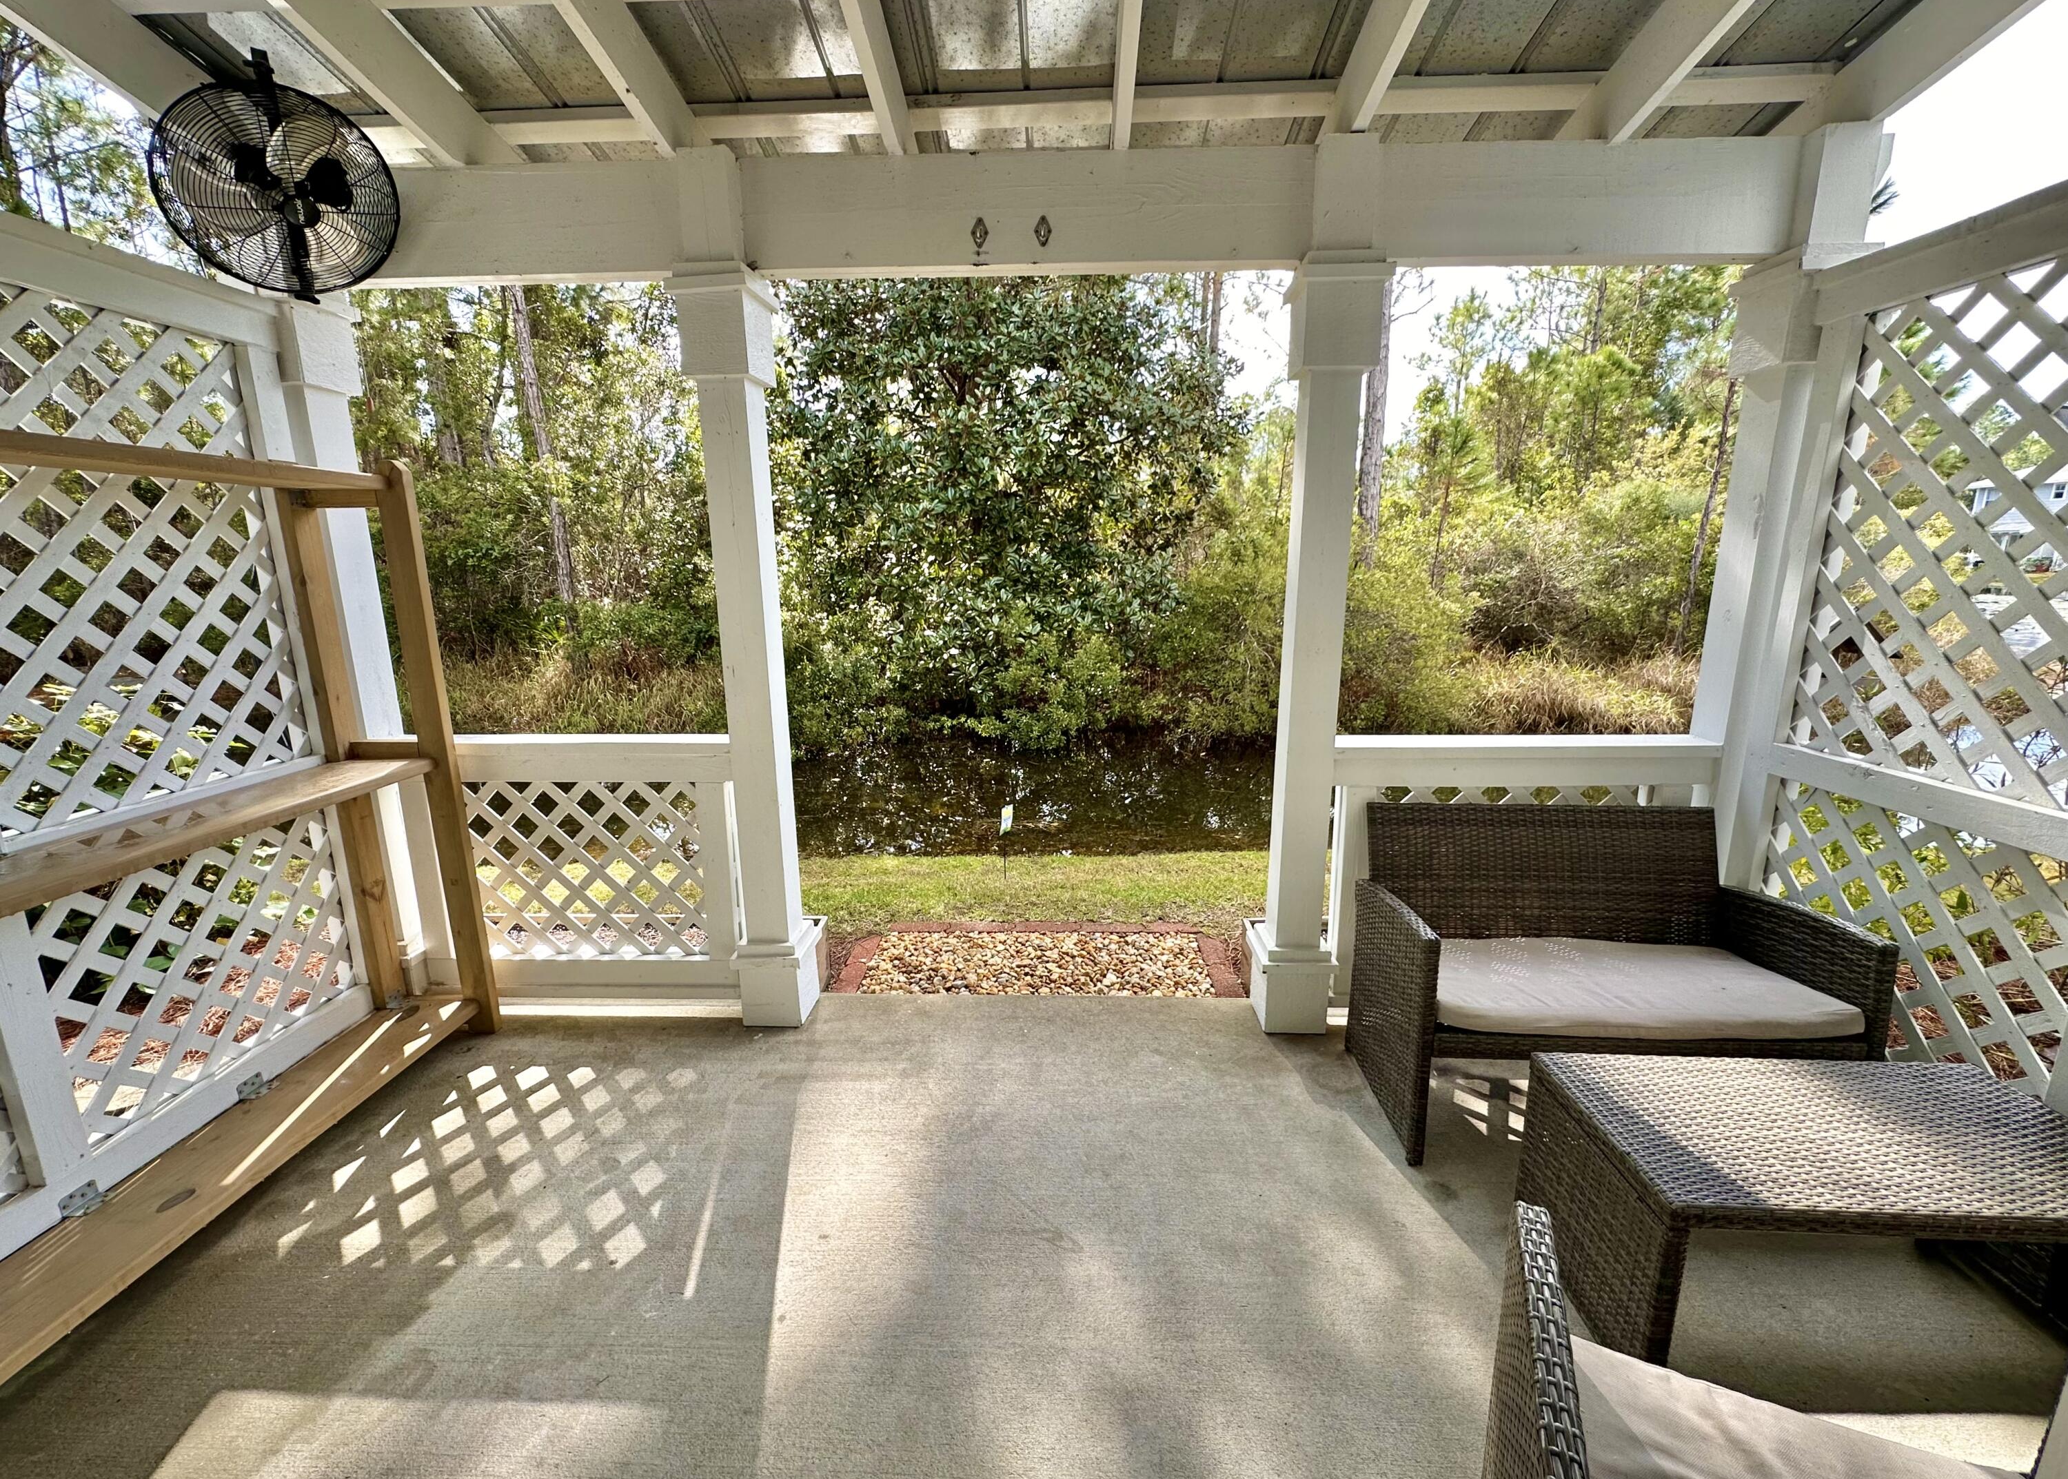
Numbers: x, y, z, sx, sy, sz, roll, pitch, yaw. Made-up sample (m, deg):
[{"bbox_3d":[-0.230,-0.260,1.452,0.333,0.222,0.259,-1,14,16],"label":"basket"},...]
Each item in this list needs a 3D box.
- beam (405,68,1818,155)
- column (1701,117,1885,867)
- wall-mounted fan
[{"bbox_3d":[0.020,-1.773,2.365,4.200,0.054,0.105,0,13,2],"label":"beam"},{"bbox_3d":[2.090,-0.328,2.450,0.225,2.550,0.225,0,13,2],"label":"column"},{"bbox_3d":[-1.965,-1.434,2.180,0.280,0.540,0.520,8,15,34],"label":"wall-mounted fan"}]

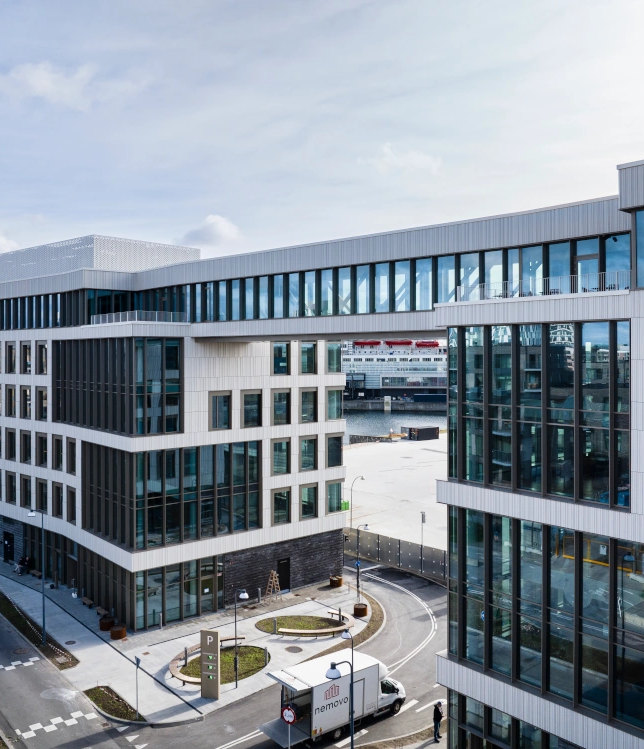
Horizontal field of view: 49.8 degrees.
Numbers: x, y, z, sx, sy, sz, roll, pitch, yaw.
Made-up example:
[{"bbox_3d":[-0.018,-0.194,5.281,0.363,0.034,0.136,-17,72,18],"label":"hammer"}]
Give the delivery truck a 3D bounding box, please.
[{"bbox_3d":[1.044,15.455,33.723,6.853,2.901,2.332,-1,2,-38],"label":"delivery truck"}]

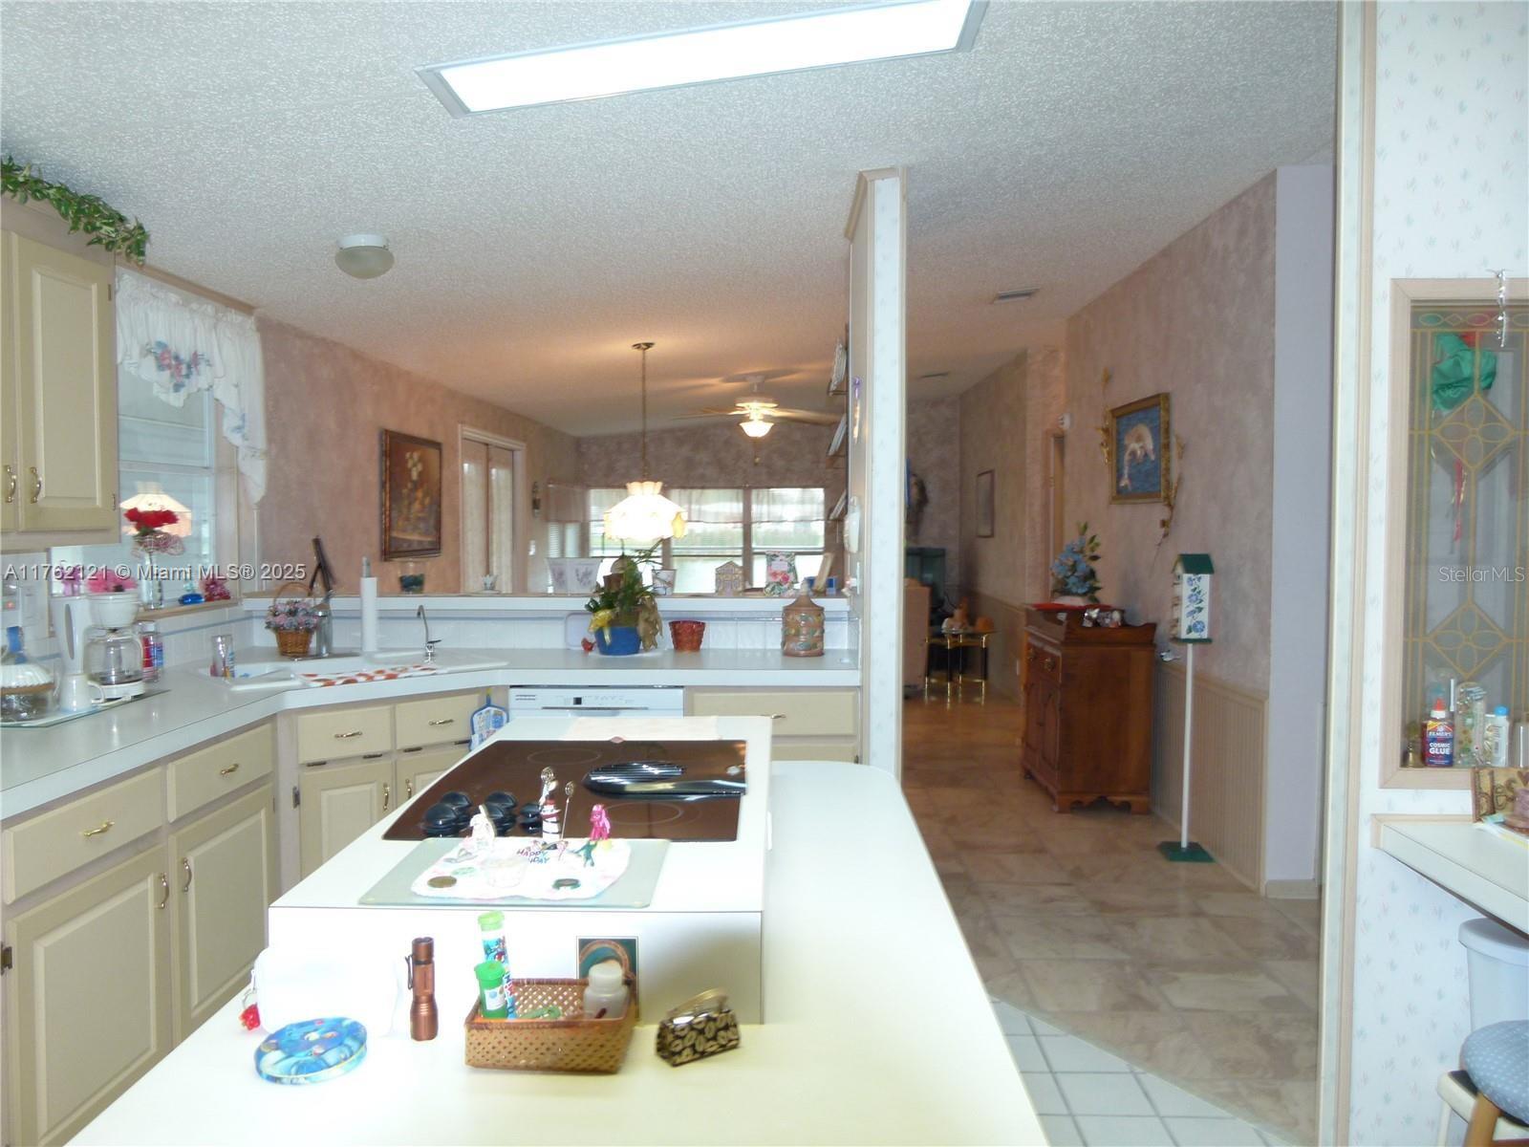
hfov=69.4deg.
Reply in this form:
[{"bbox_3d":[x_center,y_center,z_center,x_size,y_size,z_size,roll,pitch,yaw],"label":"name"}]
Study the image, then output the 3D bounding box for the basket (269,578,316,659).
[{"bbox_3d":[-1.757,0.159,4.112,0.180,0.290,0.165,0,3,1],"label":"basket"}]

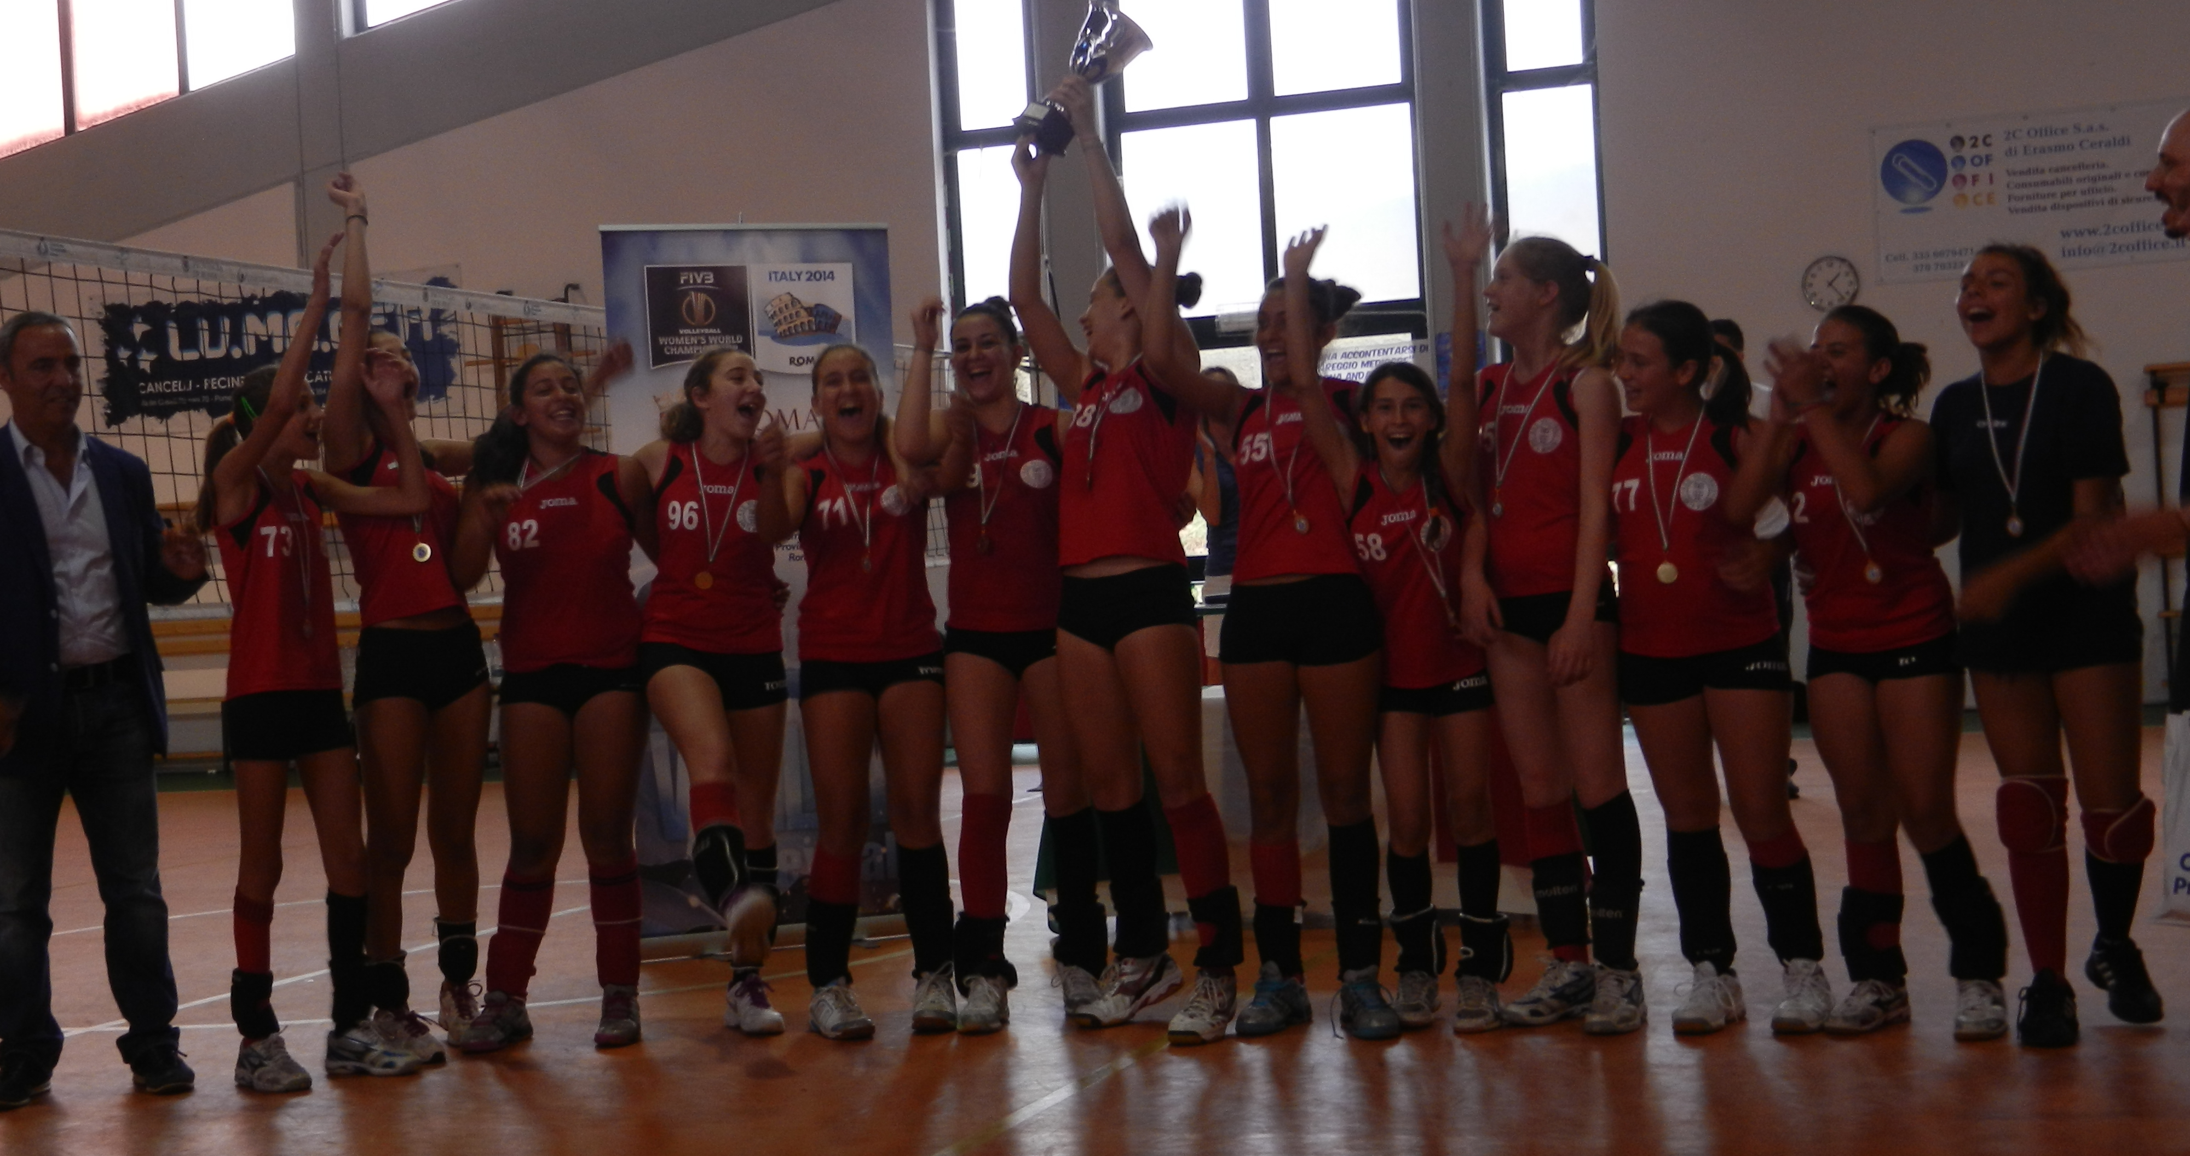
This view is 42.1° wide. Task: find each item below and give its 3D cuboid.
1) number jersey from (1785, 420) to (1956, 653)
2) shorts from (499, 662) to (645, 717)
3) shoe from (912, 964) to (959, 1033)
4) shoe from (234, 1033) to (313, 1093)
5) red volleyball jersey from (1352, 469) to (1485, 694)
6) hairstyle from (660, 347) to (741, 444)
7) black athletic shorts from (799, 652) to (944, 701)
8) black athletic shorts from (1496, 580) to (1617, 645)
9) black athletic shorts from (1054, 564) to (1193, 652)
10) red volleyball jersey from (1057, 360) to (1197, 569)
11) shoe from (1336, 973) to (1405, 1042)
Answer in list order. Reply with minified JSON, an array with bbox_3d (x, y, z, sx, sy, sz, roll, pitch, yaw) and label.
[{"bbox_3d":[1.635,-0.088,6.000,0.370,0.490,0.250,-3,0,36],"label":"number jersey"},{"bbox_3d":[-1.255,0.244,6.811,0.345,0.190,0.250,-3,1,-7],"label":"shorts"},{"bbox_3d":[-0.380,0.998,6.772,0.105,0.125,0.270,-3,1,3],"label":"shoe"},{"bbox_3d":[-1.865,1.090,6.465,0.270,0.115,0.105,-2,1,40],"label":"shoe"},{"bbox_3d":[0.718,0.004,6.371,0.285,0.485,0.210,-6,0,9],"label":"red volleyball jersey"},{"bbox_3d":[-0.946,-0.439,6.830,0.210,0.225,0.160,-2,1,42],"label":"hairstyle"},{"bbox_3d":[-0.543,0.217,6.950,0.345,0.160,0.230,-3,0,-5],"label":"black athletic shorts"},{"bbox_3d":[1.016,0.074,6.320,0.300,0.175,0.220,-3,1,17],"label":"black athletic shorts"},{"bbox_3d":[0.071,0.073,6.562,0.315,0.190,0.220,-3,0,25],"label":"black athletic shorts"},{"bbox_3d":[0.073,-0.262,6.563,0.330,0.470,0.230,0,0,25],"label":"red volleyball jersey"},{"bbox_3d":[0.594,0.935,6.299,0.105,0.125,0.280,-3,1,-3],"label":"shoe"}]

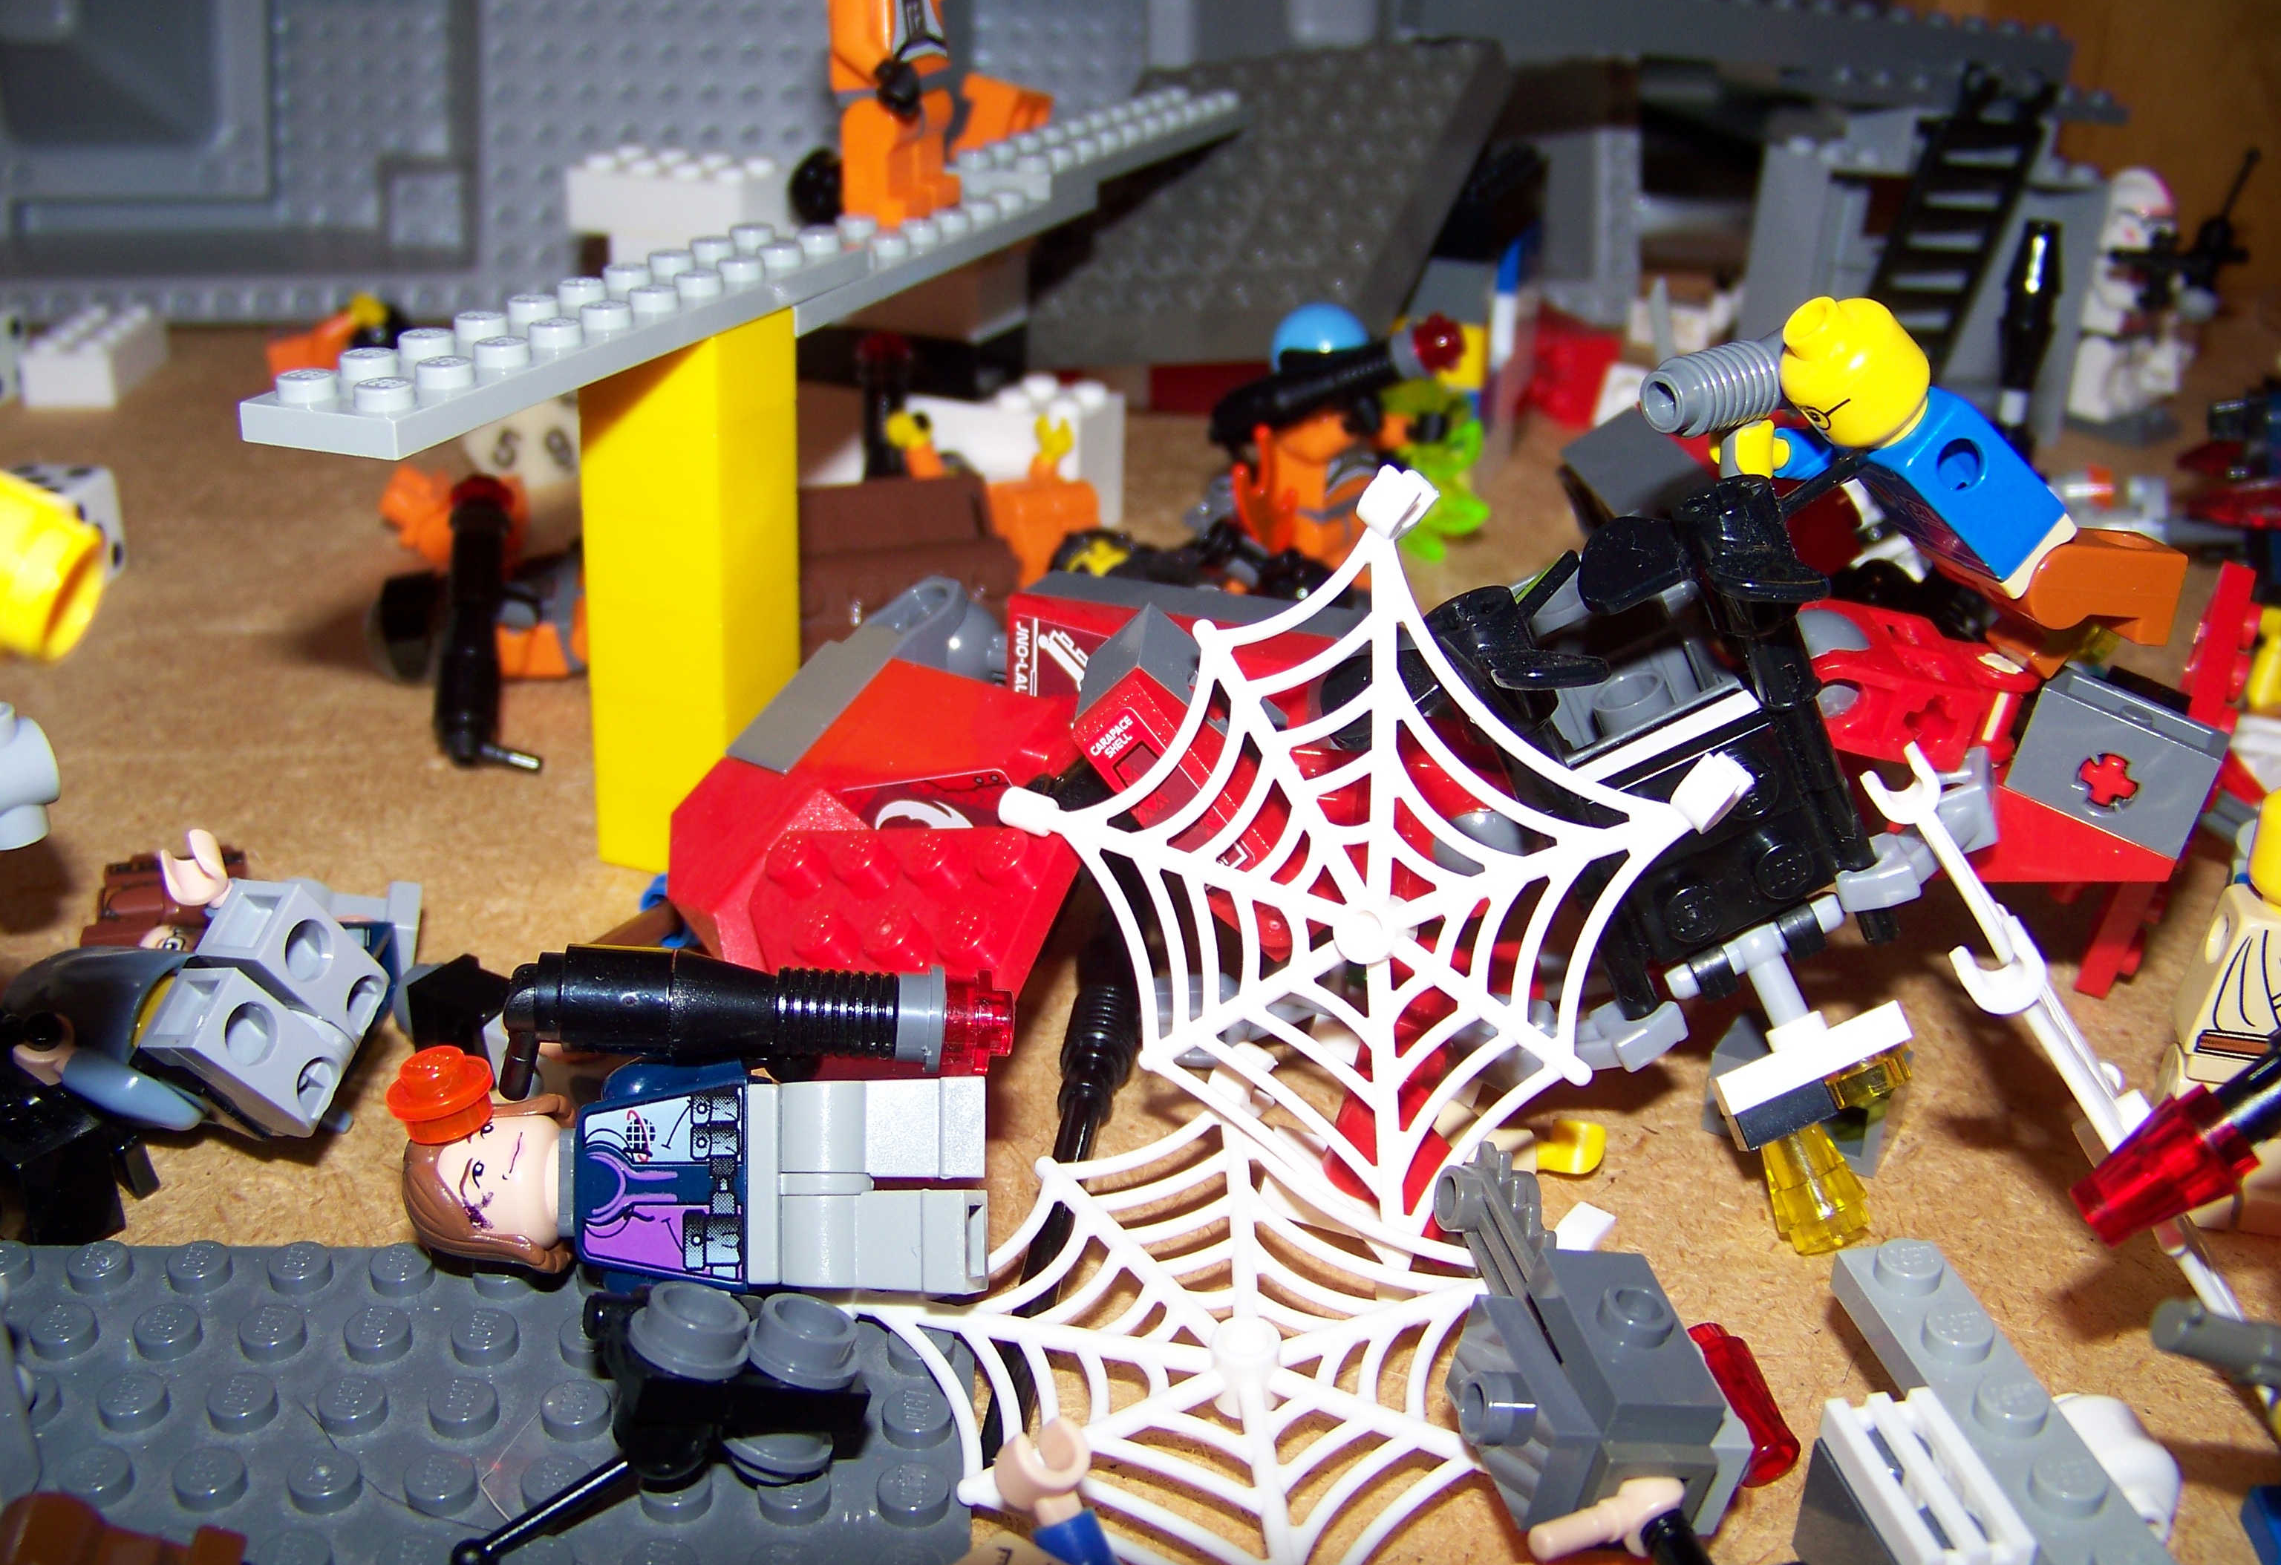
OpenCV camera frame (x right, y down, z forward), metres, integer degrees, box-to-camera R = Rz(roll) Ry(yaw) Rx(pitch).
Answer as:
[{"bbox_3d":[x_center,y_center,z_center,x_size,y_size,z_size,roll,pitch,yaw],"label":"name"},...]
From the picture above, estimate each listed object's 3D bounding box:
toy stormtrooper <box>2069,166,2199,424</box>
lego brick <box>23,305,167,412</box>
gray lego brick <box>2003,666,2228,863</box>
[{"bbox_3d":[0.170,-0.083,0.403,0.018,0.043,0.015,-13,28,-32],"label":"toy stormtrooper"},{"bbox_3d":[-0.185,-0.076,0.420,0.016,0.011,0.032,0,24,-4],"label":"lego brick"},{"bbox_3d":[0.086,-0.002,0.209,0.016,0.010,0.008,27,31,22],"label":"gray lego brick"}]

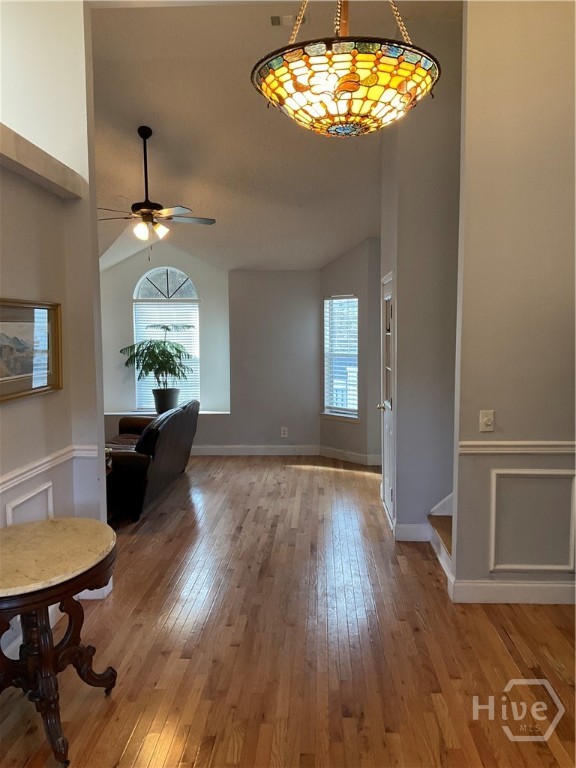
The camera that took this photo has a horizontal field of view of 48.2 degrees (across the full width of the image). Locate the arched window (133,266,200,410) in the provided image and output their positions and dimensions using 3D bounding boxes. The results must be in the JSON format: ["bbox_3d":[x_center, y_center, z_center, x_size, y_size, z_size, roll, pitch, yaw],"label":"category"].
[{"bbox_3d":[-1.654,-0.608,8.803,0.901,1.959,0.110,0,5,3],"label":"arched window"}]

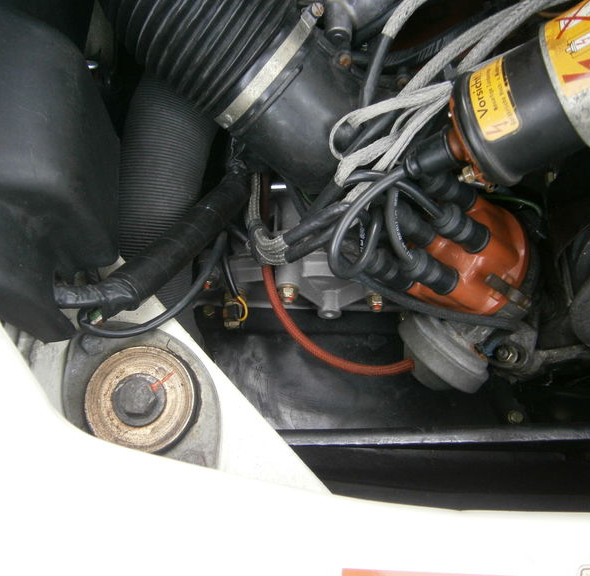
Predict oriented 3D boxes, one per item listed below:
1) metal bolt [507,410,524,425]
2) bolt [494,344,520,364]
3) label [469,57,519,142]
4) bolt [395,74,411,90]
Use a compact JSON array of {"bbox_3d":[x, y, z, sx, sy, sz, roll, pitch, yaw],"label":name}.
[{"bbox_3d":[0.166,0.098,0.435,0.011,0.007,0.011,1,72,-3],"label":"metal bolt"},{"bbox_3d":[0.163,0.051,0.445,0.015,0.011,0.015,-12,68,35],"label":"bolt"},{"bbox_3d":[0.095,-0.093,0.279,0.008,0.017,0.040,15,62,-46],"label":"label"},{"bbox_3d":[0.092,-0.175,0.490,0.013,0.013,0.009,0,27,0],"label":"bolt"}]

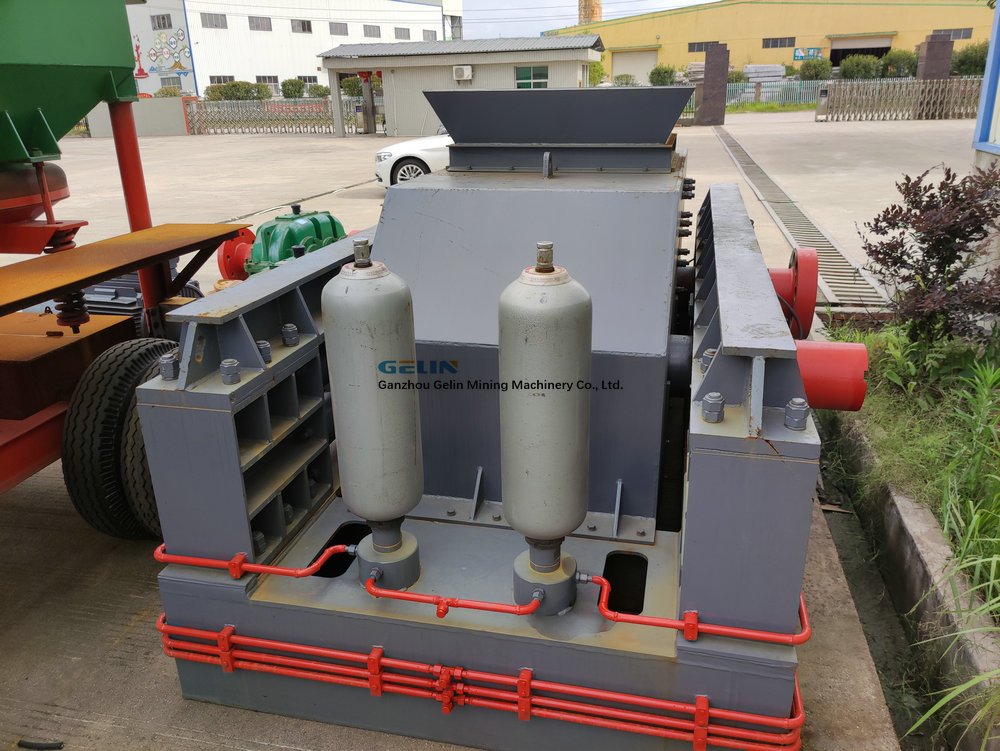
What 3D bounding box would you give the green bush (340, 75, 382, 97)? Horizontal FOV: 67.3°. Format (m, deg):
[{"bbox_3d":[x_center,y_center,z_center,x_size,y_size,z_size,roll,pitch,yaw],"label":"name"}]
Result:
[{"bbox_3d":[-10.250,-21.124,55.215,2.792,1.576,2.652,-5,21,-9],"label":"green bush"}]

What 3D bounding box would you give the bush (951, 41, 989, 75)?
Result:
[{"bbox_3d":[29.916,-19.659,48.423,3.100,3.470,3.100,4,22,16],"label":"bush"}]

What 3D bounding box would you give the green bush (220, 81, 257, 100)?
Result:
[{"bbox_3d":[-19.680,-21.011,57.107,2.500,2.550,2.500,4,22,16],"label":"green bush"}]

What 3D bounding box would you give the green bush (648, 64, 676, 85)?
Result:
[{"bbox_3d":[13.436,-24.625,61.944,2.225,1.803,2.114,3,21,11],"label":"green bush"}]

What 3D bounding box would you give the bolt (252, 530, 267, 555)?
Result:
[{"bbox_3d":[-0.706,0.486,2.190,0.050,0.059,0.050,4,21,13],"label":"bolt"}]

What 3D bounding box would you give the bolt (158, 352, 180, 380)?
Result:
[{"bbox_3d":[-0.920,-0.022,2.080,0.051,0.061,0.051,4,21,13],"label":"bolt"}]

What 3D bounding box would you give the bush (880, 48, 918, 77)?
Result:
[{"bbox_3d":[26.092,-19.794,49.554,2.800,3.130,2.800,4,22,16],"label":"bush"}]

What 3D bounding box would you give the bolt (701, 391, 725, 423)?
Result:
[{"bbox_3d":[0.517,0.074,1.812,0.053,0.064,0.053,4,21,13],"label":"bolt"}]

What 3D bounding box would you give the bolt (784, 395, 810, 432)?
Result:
[{"bbox_3d":[0.679,0.087,1.713,0.052,0.062,0.052,4,21,13],"label":"bolt"}]

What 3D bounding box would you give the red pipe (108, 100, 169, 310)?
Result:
[{"bbox_3d":[-1.858,-0.822,3.862,0.110,1.102,0.110,4,21,13],"label":"red pipe"}]

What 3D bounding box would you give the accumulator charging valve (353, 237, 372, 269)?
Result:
[{"bbox_3d":[-0.332,-0.295,1.815,0.040,0.064,0.040,4,21,13],"label":"accumulator charging valve"}]

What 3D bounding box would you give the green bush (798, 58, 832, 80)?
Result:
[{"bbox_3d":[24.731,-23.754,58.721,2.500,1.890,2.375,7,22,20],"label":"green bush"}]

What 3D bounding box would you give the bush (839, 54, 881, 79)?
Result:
[{"bbox_3d":[27.465,-23.459,57.614,2.952,2.139,2.804,8,23,23],"label":"bush"}]

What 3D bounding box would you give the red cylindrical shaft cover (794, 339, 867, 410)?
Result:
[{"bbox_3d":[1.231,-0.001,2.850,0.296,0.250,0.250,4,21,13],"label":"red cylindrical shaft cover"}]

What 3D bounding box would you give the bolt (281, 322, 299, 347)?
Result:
[{"bbox_3d":[-0.656,-0.127,2.348,0.050,0.060,0.050,4,21,13],"label":"bolt"}]

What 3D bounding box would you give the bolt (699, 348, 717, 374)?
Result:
[{"bbox_3d":[0.593,-0.039,2.104,0.053,0.064,0.053,4,21,13],"label":"bolt"}]

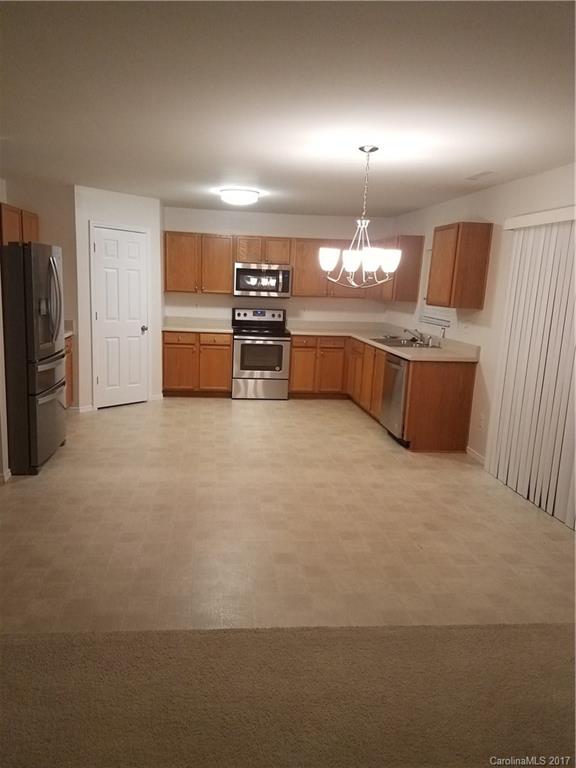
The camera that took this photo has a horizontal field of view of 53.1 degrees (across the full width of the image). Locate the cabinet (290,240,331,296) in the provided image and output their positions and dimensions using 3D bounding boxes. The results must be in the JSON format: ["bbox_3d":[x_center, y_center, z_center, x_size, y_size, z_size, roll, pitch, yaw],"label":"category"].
[{"bbox_3d":[0.289,-1.591,7.965,0.543,0.766,0.325,1,10,-8],"label":"cabinet"}]

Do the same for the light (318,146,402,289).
[{"bbox_3d":[0.509,-1.094,3.839,0.571,0.896,0.571,1,11,-8],"label":"light"}]

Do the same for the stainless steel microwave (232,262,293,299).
[{"bbox_3d":[-0.358,-1.412,7.872,0.758,0.426,0.405,1,10,-8],"label":"stainless steel microwave"}]

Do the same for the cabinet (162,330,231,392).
[{"bbox_3d":[-1.218,-0.293,7.852,0.895,0.876,0.620,1,11,-8],"label":"cabinet"}]

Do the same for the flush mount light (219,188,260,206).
[{"bbox_3d":[-0.498,-1.912,5.928,0.400,0.120,0.400,1,11,-8],"label":"flush mount light"}]

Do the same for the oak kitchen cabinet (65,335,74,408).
[{"bbox_3d":[-2.732,-0.057,6.300,0.610,0.876,0.800,1,11,-8],"label":"oak kitchen cabinet"}]

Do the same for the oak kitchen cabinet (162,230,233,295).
[{"bbox_3d":[-1.181,-1.628,7.754,0.895,0.764,0.325,1,11,-8],"label":"oak kitchen cabinet"}]

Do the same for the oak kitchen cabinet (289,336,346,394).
[{"bbox_3d":[0.370,-0.280,8.050,0.763,0.826,0.625,1,10,-8],"label":"oak kitchen cabinet"}]

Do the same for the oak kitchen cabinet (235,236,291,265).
[{"bbox_3d":[-0.347,-1.805,7.846,0.758,0.358,0.325,1,10,-8],"label":"oak kitchen cabinet"}]

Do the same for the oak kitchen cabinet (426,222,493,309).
[{"bbox_3d":[1.632,-1.119,5.543,0.322,0.764,0.620,1,11,-8],"label":"oak kitchen cabinet"}]

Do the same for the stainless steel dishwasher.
[{"bbox_3d":[1.361,0.128,5.899,0.600,0.815,0.615,1,10,-8],"label":"stainless steel dishwasher"}]

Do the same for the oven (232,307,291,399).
[{"bbox_3d":[-0.382,-0.418,7.889,0.755,1.166,0.680,1,11,-8],"label":"oven"}]

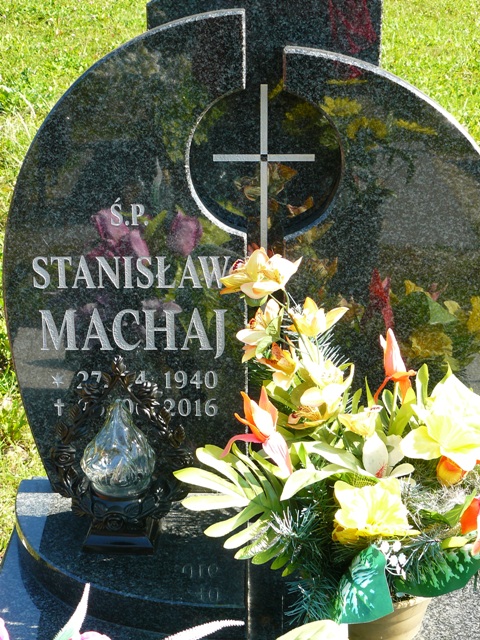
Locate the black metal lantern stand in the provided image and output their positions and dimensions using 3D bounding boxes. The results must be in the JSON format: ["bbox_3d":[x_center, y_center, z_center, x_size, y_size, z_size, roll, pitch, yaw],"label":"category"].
[{"bbox_3d":[-0.178,0.189,1.998,0.215,0.309,0.119,2,28,4],"label":"black metal lantern stand"}]

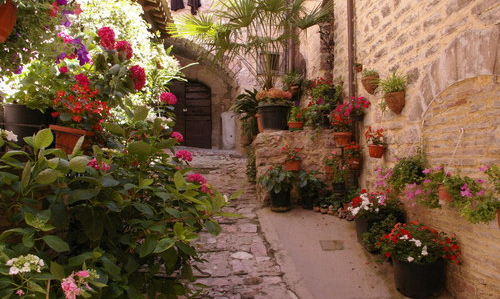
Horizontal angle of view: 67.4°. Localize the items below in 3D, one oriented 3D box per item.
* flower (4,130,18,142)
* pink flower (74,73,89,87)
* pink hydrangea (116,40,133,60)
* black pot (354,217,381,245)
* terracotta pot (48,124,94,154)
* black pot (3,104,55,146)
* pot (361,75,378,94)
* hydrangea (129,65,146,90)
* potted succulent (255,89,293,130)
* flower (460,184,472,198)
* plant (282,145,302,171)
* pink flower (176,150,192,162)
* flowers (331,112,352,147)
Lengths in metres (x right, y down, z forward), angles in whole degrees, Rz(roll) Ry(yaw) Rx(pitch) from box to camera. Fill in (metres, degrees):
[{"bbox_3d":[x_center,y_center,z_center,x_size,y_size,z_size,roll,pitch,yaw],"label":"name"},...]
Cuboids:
[{"bbox_3d":[-1.145,-0.067,1.800,0.068,0.058,0.060,1,-2,-17],"label":"flower"},{"bbox_3d":[-1.303,-0.534,2.900,0.115,0.110,0.105,0,-3,-11],"label":"pink flower"},{"bbox_3d":[-0.837,-0.667,2.500,0.108,0.130,0.110,1,-2,-27],"label":"pink hydrangea"},{"bbox_3d":[1.321,0.869,3.900,0.440,0.320,0.440,0,-3,0],"label":"black pot"},{"bbox_3d":[-1.077,-0.052,2.300,0.340,0.200,0.220,1,-3,-21],"label":"terracotta pot"},{"bbox_3d":[-1.444,-0.163,2.450,0.335,0.280,0.335,0,-2,0],"label":"black pot"},{"bbox_3d":[1.408,-0.757,4.400,0.160,0.220,0.270,0,-2,-5],"label":"pot"},{"bbox_3d":[-0.735,-0.471,2.450,0.118,0.155,0.120,1,-2,-27],"label":"hydrangea"},{"bbox_3d":[0.338,-0.591,5.400,0.530,0.600,0.530,0,-3,0],"label":"potted succulent"},{"bbox_3d":[1.444,0.273,2.500,0.075,0.085,0.080,2,-4,-45],"label":"flower"},{"bbox_3d":[0.567,0.120,5.000,0.260,0.335,0.250,0,-3,0],"label":"plant"},{"bbox_3d":[-0.437,0.040,2.500,0.107,0.080,0.105,1,-2,-17],"label":"pink flower"},{"bbox_3d":[1.245,-0.272,5.100,0.300,0.480,0.290,0,-2,0],"label":"flowers"}]

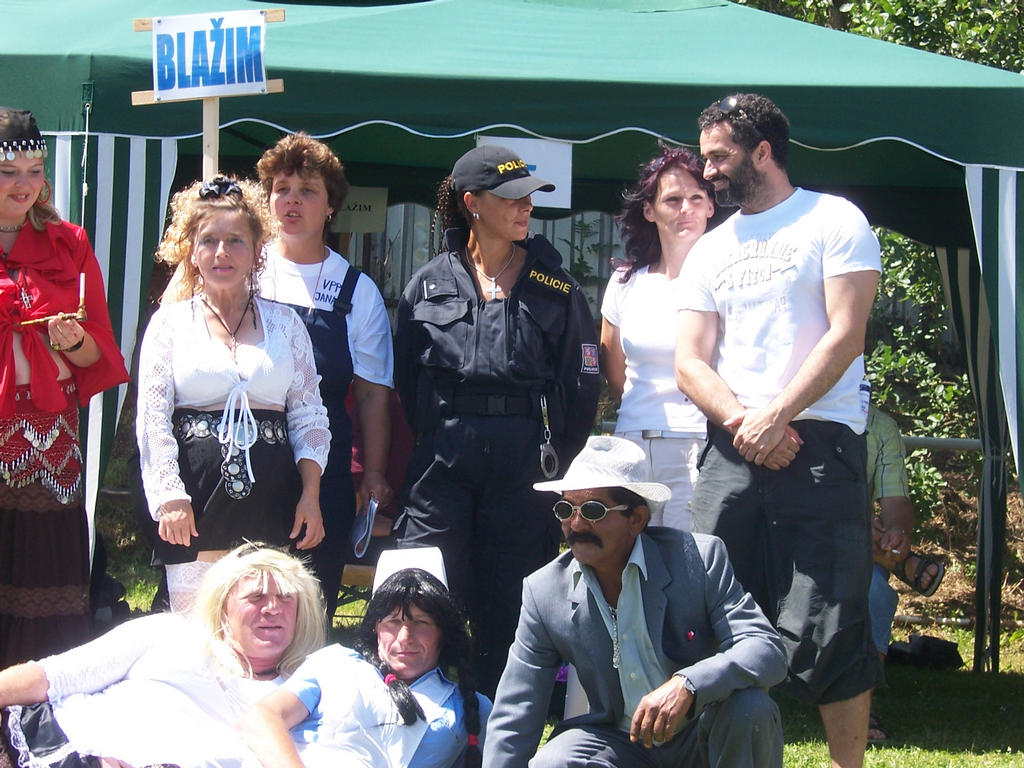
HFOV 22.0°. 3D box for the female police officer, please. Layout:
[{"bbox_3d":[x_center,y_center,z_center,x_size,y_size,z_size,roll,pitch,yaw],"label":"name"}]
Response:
[{"bbox_3d":[-0.040,0.245,6.800,0.530,1.710,0.350,0,2,-1],"label":"female police officer"}]

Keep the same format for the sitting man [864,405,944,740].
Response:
[{"bbox_3d":[0.980,0.440,7.950,0.650,1.280,0.800,0,2,-7],"label":"sitting man"}]

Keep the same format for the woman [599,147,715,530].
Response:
[{"bbox_3d":[0.410,0.220,7.000,0.450,1.690,0.300,0,2,10],"label":"woman"}]

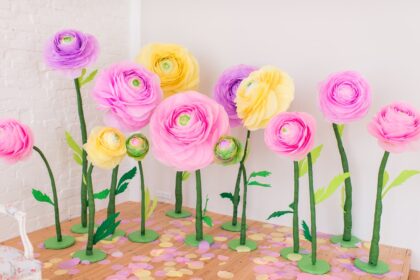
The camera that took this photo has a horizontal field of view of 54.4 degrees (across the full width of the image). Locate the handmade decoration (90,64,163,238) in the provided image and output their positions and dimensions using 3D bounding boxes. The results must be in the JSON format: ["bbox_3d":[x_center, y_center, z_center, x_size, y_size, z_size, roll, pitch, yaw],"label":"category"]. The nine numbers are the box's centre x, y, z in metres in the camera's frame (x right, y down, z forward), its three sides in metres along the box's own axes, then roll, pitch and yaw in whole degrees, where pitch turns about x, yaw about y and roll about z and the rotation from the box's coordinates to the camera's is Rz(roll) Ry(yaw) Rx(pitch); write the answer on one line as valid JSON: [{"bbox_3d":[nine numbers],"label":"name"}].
[{"bbox_3d":[-0.652,0.102,3.227,0.520,1.420,0.400,-4,12,-25],"label":"handmade decoration"}]

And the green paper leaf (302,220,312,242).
[{"bbox_3d":[0.606,0.572,2.545,0.059,0.139,0.060,2,7,14],"label":"green paper leaf"}]

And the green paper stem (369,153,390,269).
[{"bbox_3d":[1.046,0.429,2.520,0.130,0.731,0.075,0,7,0],"label":"green paper stem"}]

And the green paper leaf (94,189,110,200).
[{"bbox_3d":[-0.778,0.393,2.941,0.115,0.083,0.050,1,11,0],"label":"green paper leaf"}]

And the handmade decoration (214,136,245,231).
[{"bbox_3d":[0.160,0.341,3.173,0.241,0.729,0.210,0,7,3],"label":"handmade decoration"}]

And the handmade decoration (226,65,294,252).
[{"bbox_3d":[0.402,0.134,3.181,0.460,1.405,0.430,-5,12,-29],"label":"handmade decoration"}]

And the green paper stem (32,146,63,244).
[{"bbox_3d":[-1.159,0.394,2.916,0.203,0.696,0.090,0,7,0],"label":"green paper stem"}]

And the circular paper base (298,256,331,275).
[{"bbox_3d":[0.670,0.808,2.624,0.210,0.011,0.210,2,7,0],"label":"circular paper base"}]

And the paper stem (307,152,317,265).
[{"bbox_3d":[0.630,0.432,2.528,0.059,0.717,0.045,0,7,0],"label":"paper stem"}]

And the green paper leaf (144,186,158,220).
[{"bbox_3d":[-0.440,0.478,3.073,0.105,0.256,0.060,1,7,-6],"label":"green paper leaf"}]

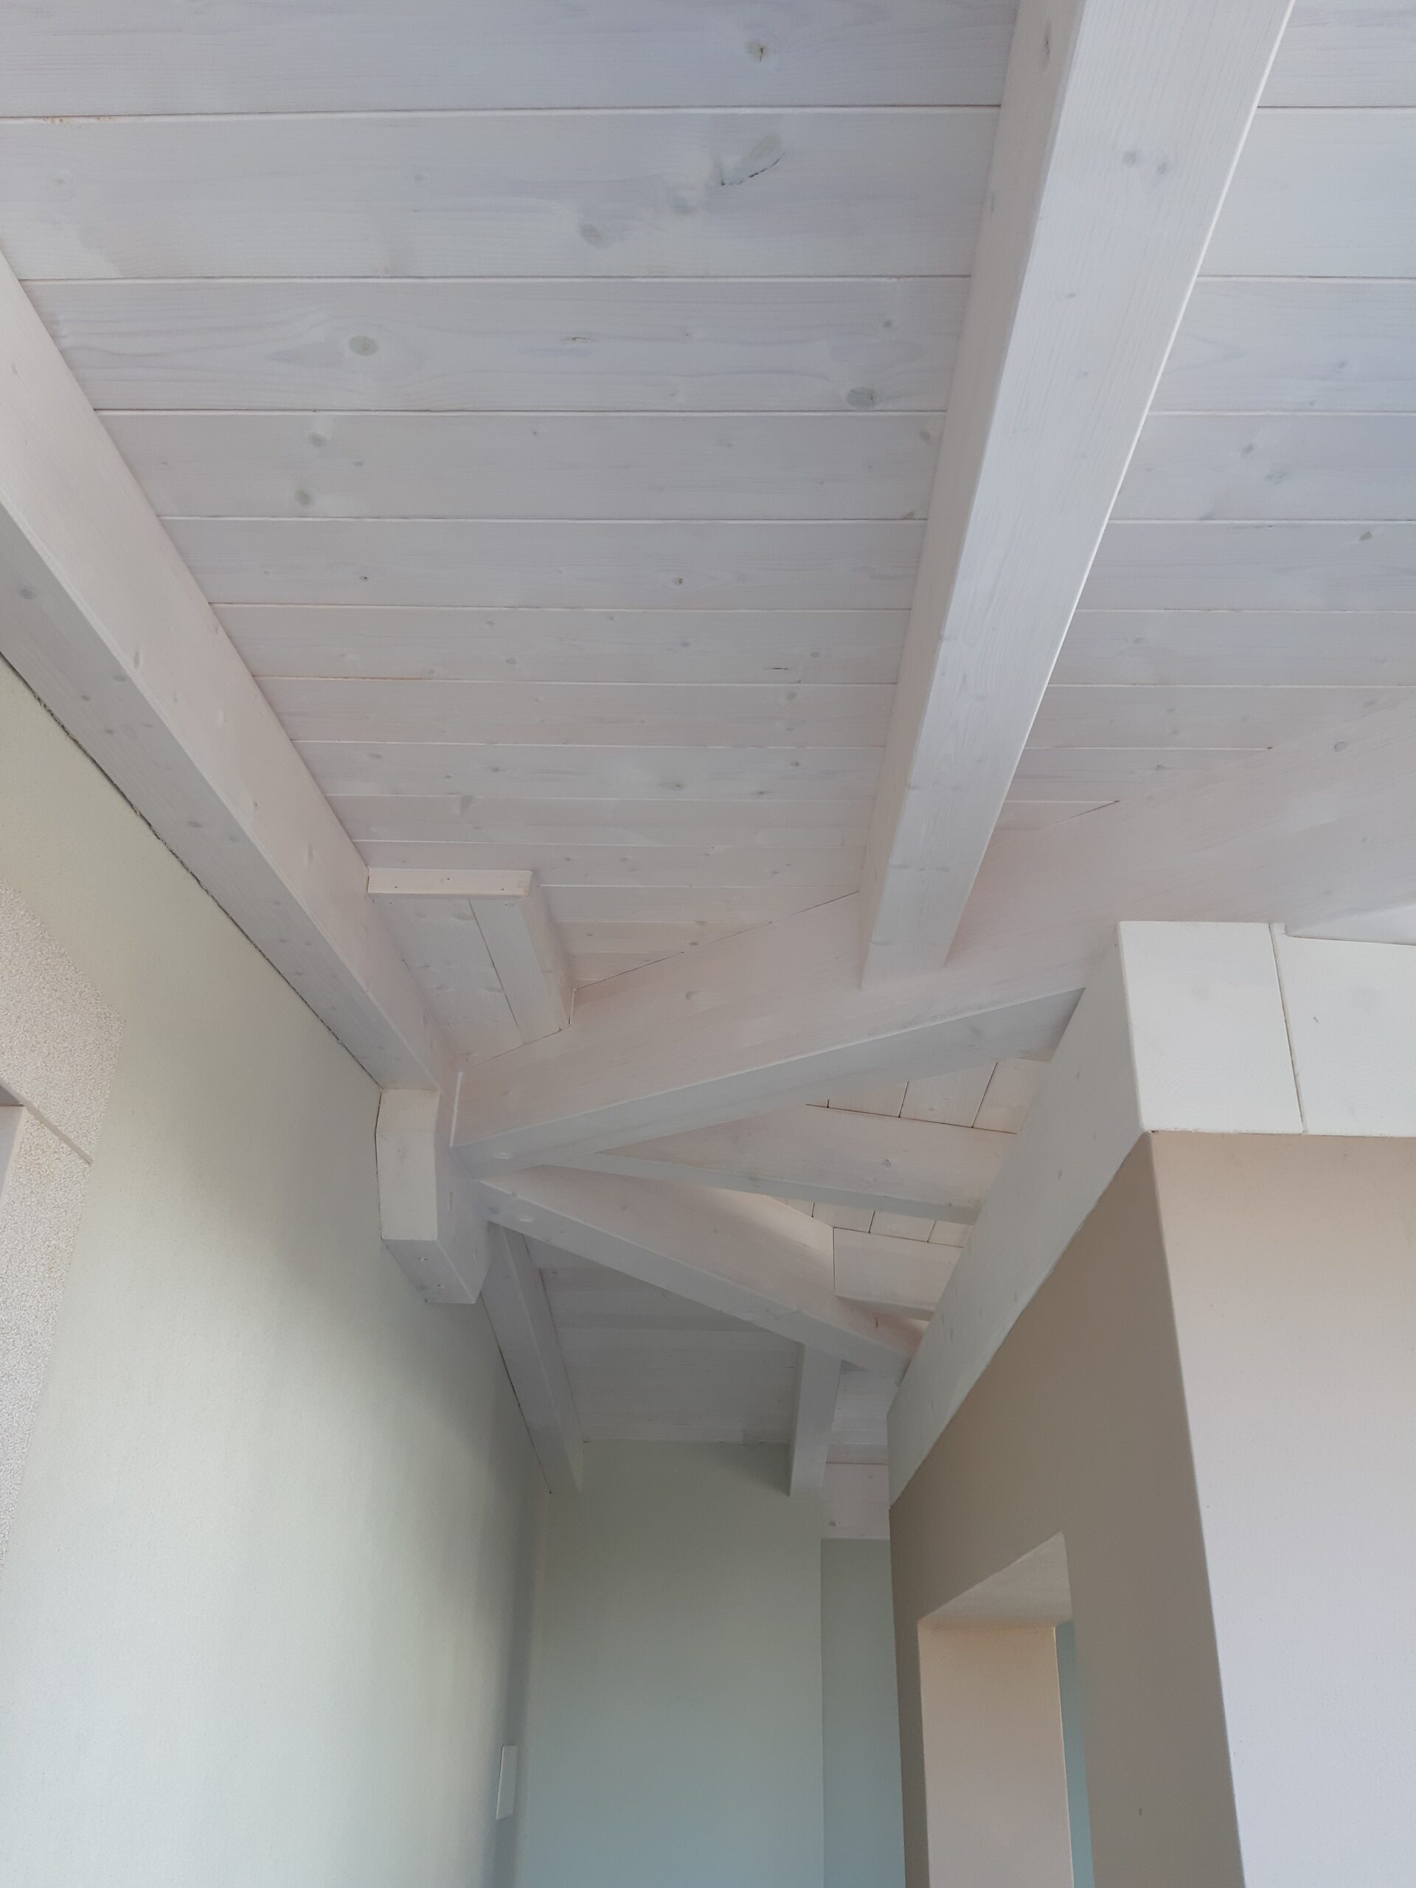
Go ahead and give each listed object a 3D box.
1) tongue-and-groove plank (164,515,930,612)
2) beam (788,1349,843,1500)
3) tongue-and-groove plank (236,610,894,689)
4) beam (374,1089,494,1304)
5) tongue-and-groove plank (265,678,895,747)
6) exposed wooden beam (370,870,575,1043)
[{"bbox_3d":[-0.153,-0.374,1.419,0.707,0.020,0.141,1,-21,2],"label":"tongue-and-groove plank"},{"bbox_3d":[0.305,1.330,4.289,0.102,0.165,1.405,1,-35,2],"label":"beam"},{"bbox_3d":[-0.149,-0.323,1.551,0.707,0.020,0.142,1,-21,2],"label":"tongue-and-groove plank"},{"bbox_3d":[-0.521,0.513,2.848,0.102,0.256,0.664,1,-28,2],"label":"beam"},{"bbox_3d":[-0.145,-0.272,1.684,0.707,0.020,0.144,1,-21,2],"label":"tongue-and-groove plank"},{"bbox_3d":[-0.359,0.042,2.428,0.238,0.066,0.722,1,-23,2],"label":"exposed wooden beam"}]

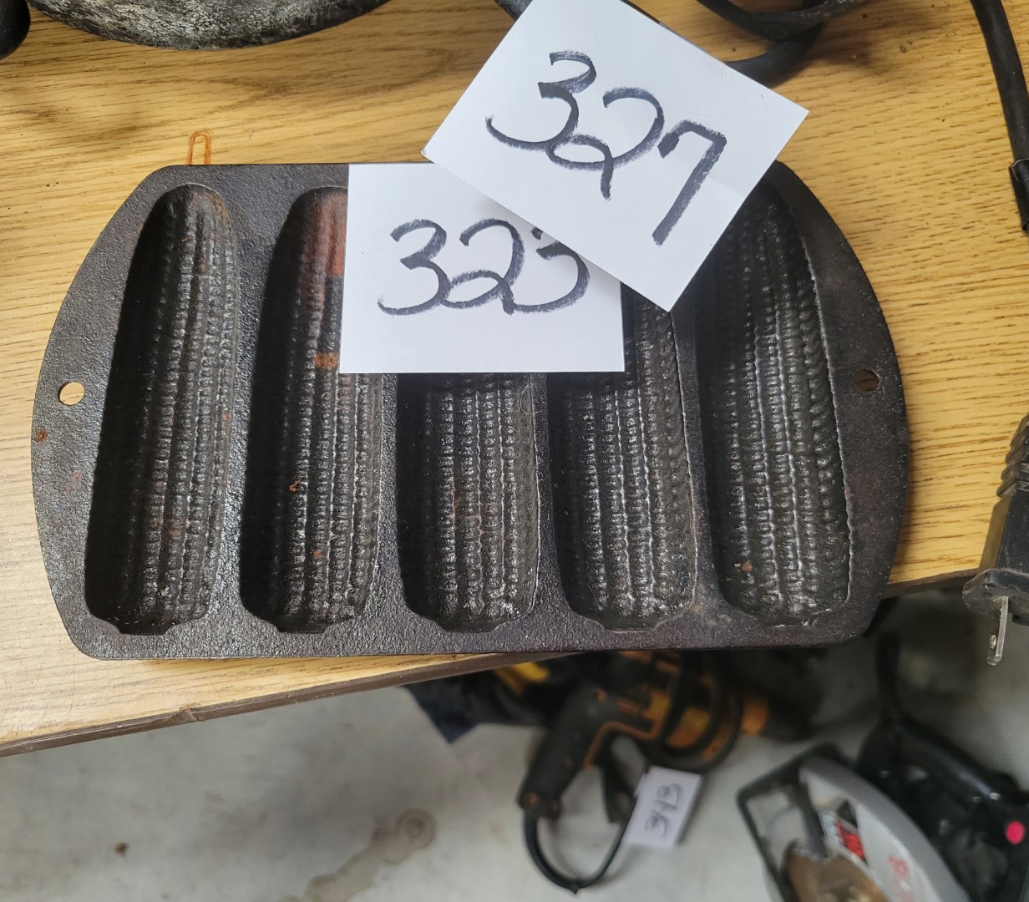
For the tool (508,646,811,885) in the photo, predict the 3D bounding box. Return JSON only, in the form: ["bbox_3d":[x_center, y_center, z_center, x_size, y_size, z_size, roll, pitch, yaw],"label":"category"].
[{"bbox_3d":[0.151,0.307,0.886,0.245,0.085,0.240,17,72,5],"label":"tool"}]

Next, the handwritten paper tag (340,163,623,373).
[{"bbox_3d":[-0.009,-0.051,0.248,0.075,0.002,0.065,-1,72,-1],"label":"handwritten paper tag"}]

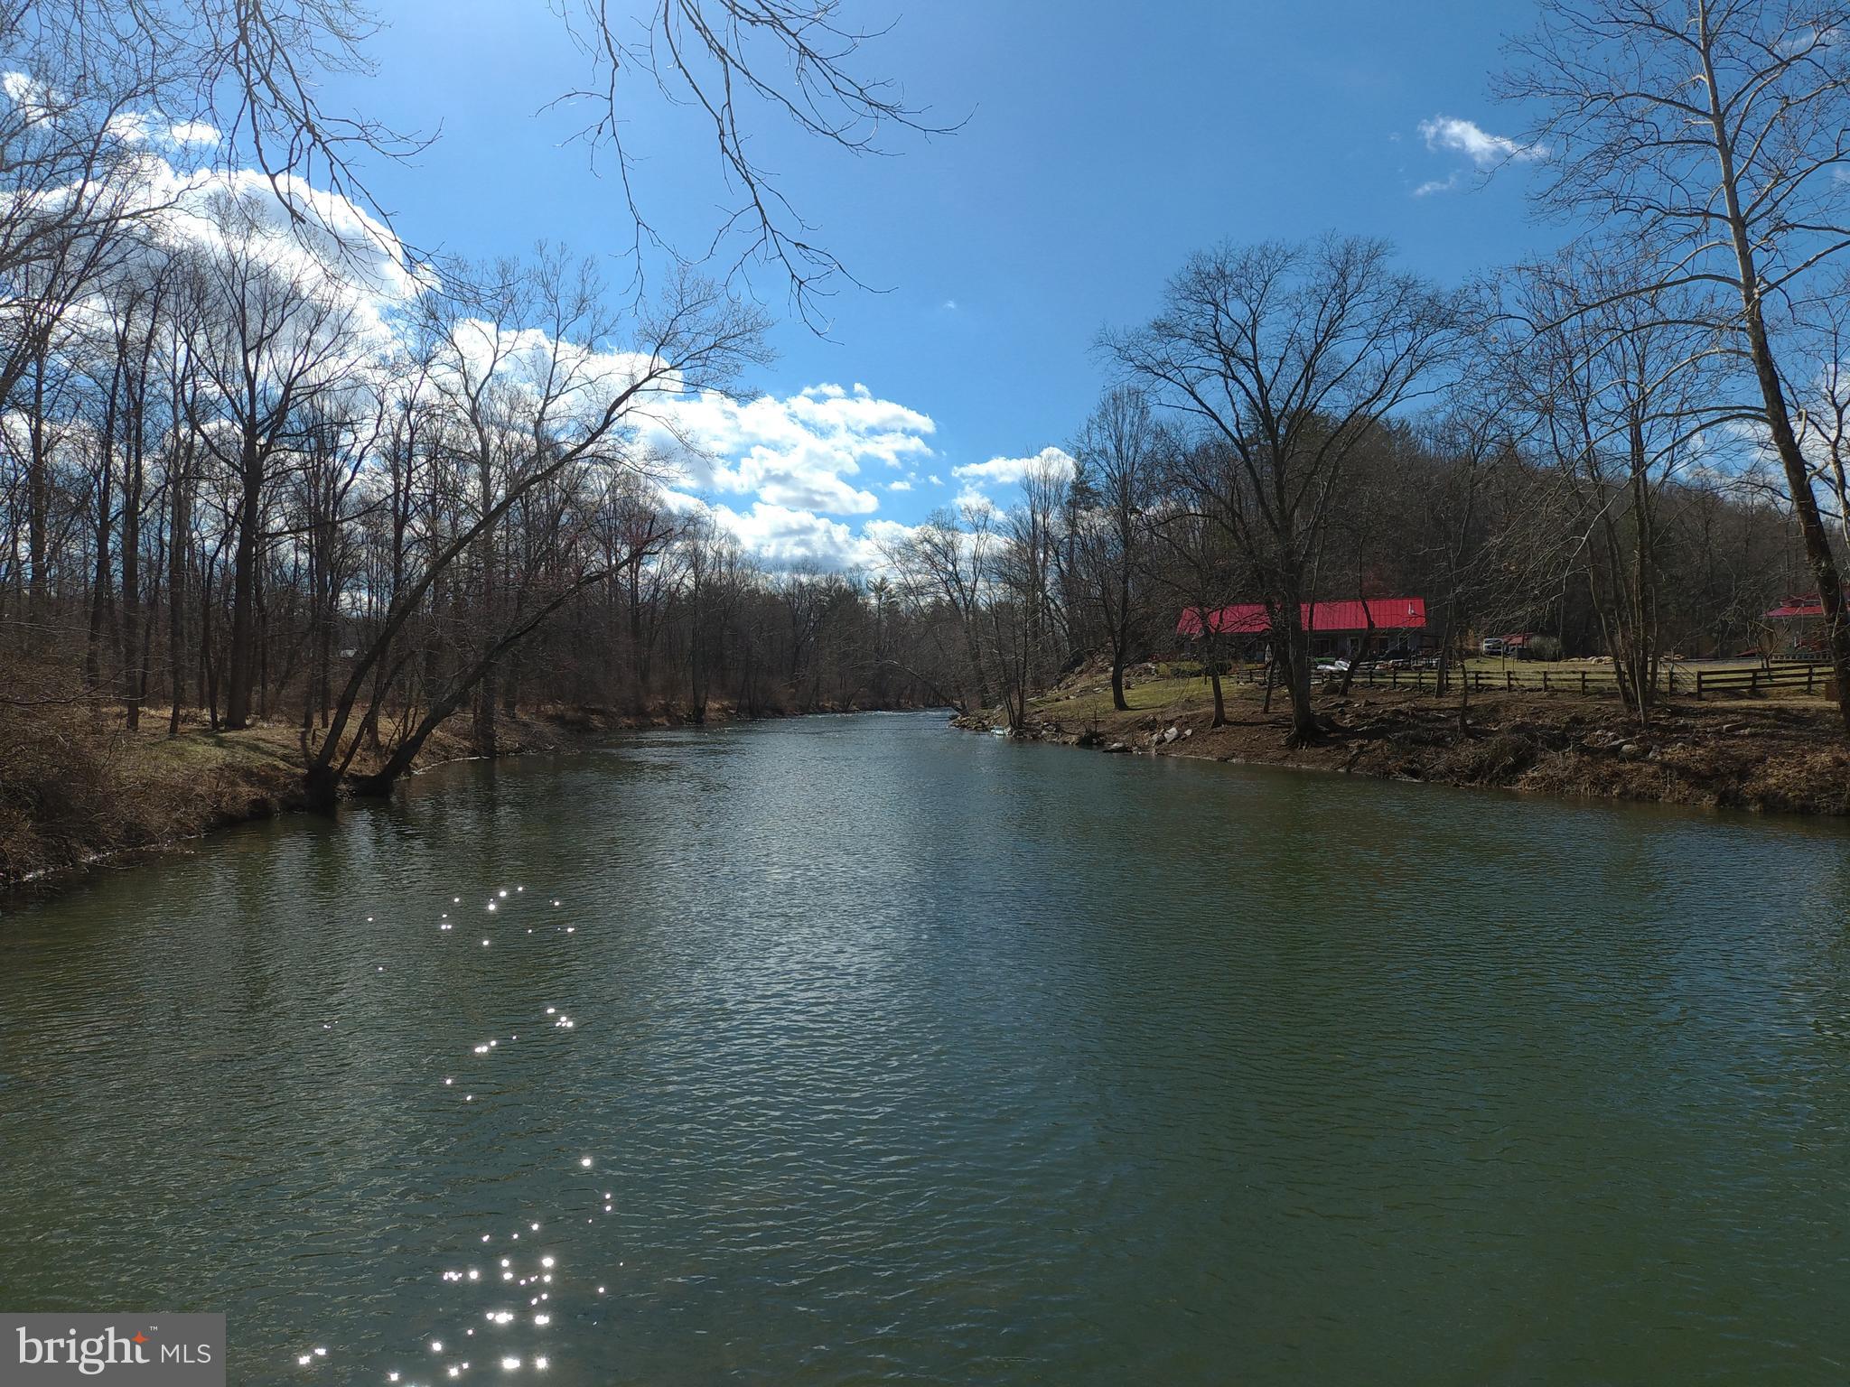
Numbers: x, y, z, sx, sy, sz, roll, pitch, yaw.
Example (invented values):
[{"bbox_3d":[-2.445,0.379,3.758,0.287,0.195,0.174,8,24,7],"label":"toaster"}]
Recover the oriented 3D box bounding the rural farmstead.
[{"bbox_3d":[36.078,-5.860,87.974,21.350,5.690,8.200,0,0,24],"label":"rural farmstead"}]

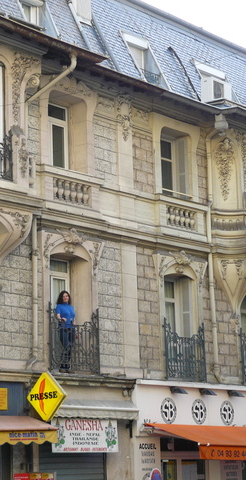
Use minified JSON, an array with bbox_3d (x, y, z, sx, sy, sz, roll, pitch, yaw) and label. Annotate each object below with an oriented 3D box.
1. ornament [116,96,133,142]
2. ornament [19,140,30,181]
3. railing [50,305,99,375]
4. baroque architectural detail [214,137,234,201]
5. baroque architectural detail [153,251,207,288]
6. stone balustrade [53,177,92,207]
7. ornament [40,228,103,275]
[{"bbox_3d":[0.048,-2.724,27.862,0.150,1.067,0.578,-10,-13,37],"label":"ornament"},{"bbox_3d":[-1.910,-1.575,24.006,0.110,0.819,0.282,-10,-13,37],"label":"ornament"},{"bbox_3d":[-1.026,2.050,25.492,0.200,1.400,1.570,-10,-13,37],"label":"railing"},{"bbox_3d":[2.390,-1.704,29.455,0.502,1.569,0.180,1,-11,-14],"label":"baroque architectural detail"},{"bbox_3d":[1.367,0.695,28.086,0.280,0.760,1.850,-10,-14,38],"label":"baroque architectural detail"},{"bbox_3d":[-1.032,-0.970,25.541,0.180,0.480,1.220,-10,-13,37],"label":"stone balustrade"},{"bbox_3d":[-0.967,0.233,25.226,0.280,0.780,1.830,-10,-14,38],"label":"ornament"}]

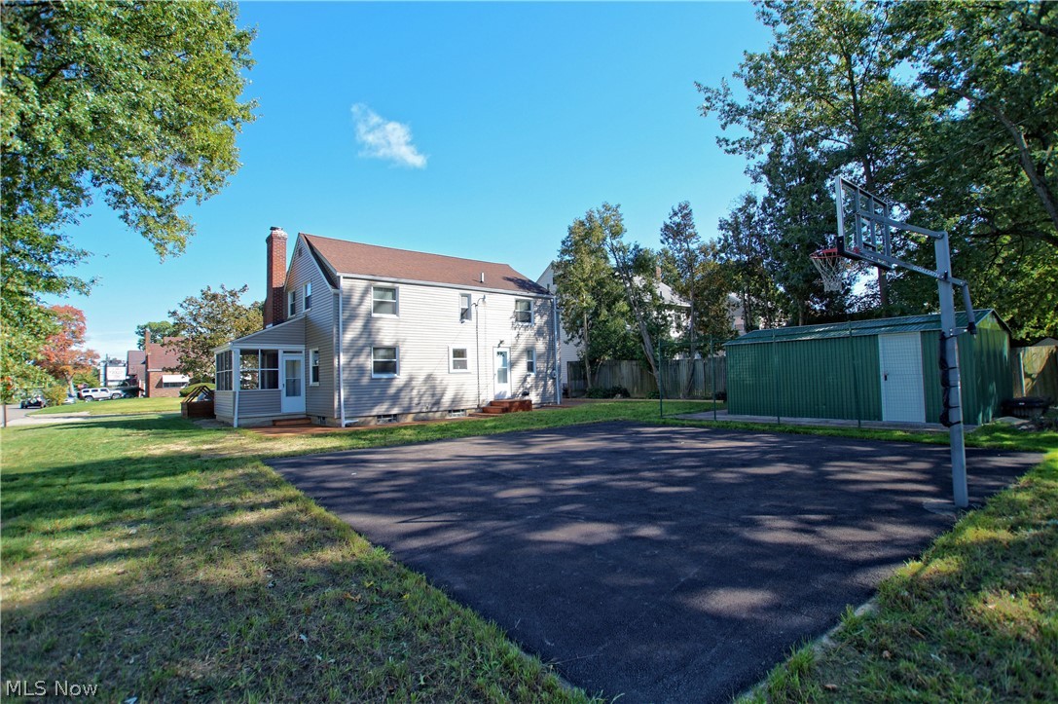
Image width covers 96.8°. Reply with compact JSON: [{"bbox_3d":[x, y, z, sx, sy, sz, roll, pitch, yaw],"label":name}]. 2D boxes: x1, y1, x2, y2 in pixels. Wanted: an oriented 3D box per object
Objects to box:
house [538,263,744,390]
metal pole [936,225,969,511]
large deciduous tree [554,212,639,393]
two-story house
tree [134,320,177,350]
[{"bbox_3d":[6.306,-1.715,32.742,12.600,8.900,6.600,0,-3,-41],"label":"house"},{"bbox_3d":[4.618,0.169,5.117,0.115,3.003,0.115,0,-3,-35],"label":"metal pole"},{"bbox_3d":[3.200,-2.271,22.718,3.933,9.232,3.736,-2,-3,8],"label":"large deciduous tree"},{"bbox_3d":[-6.050,-1.246,20.852,12.250,7.950,8.300,0,-3,-41],"label":"two-story house"},{"bbox_3d":[-63.085,0.897,80.134,7.955,12.810,7.955,0,-3,-38],"label":"tree"}]

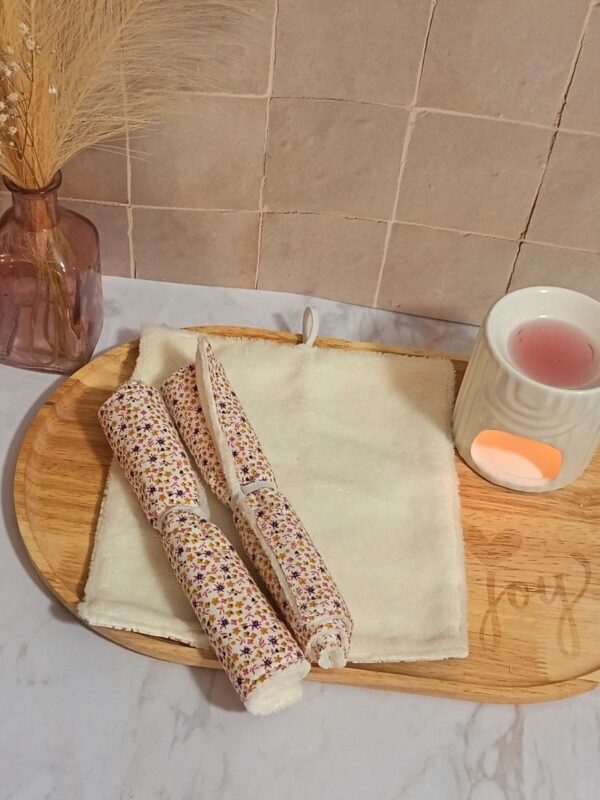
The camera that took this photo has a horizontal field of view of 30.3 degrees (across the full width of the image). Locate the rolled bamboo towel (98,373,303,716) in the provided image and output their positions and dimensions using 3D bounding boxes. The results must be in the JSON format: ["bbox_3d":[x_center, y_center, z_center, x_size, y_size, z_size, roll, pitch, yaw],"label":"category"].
[{"bbox_3d":[-0.067,0.085,0.710,0.044,0.044,0.246,-19,52,-21],"label":"rolled bamboo towel"}]

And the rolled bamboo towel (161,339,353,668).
[{"bbox_3d":[-0.030,0.064,0.733,0.040,0.050,0.240,-18,53,-20],"label":"rolled bamboo towel"}]

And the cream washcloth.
[{"bbox_3d":[-0.008,0.053,0.778,0.245,0.014,0.258,6,49,-1],"label":"cream washcloth"}]

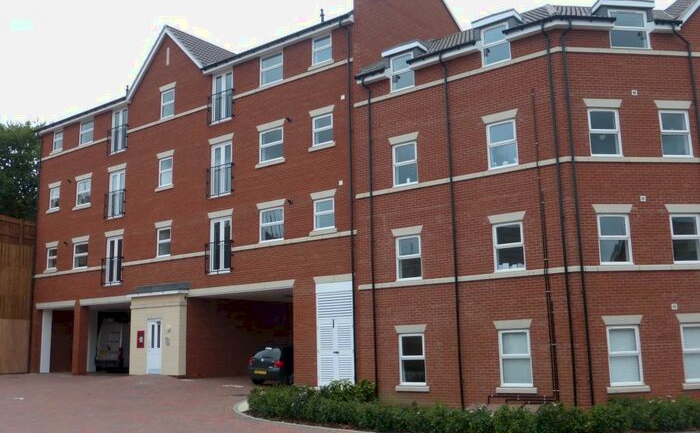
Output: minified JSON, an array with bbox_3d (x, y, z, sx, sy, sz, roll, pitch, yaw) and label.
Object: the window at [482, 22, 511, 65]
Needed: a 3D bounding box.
[{"bbox_3d":[4.160,-4.902,19.600,0.820,1.150,0.100,-9,-13,35],"label":"window"}]

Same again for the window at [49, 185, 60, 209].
[{"bbox_3d":[-13.895,-0.854,32.387,0.850,1.000,0.110,-9,-13,36],"label":"window"}]

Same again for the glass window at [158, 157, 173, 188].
[{"bbox_3d":[-7.363,-1.777,27.636,0.914,1.181,0.100,-9,-12,36],"label":"glass window"}]

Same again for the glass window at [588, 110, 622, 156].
[{"bbox_3d":[6.763,-2.205,18.166,0.895,1.312,0.110,0,-11,-7],"label":"glass window"}]

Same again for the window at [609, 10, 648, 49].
[{"bbox_3d":[7.663,-5.128,18.855,1.100,1.100,0.100,0,-11,-7],"label":"window"}]

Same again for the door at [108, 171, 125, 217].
[{"bbox_3d":[-9.960,-0.954,29.368,1.100,2.020,0.100,-9,-13,36],"label":"door"}]

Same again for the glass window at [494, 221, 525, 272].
[{"bbox_3d":[4.286,0.839,18.475,0.893,1.308,0.100,-9,-12,36],"label":"glass window"}]

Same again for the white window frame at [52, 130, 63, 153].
[{"bbox_3d":[-13.864,-3.624,32.808,0.928,1.009,0.100,-9,-12,36],"label":"white window frame"}]

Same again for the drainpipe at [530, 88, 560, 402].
[{"bbox_3d":[5.009,0.550,17.728,0.190,8.050,0.120,-9,-13,37],"label":"drainpipe"}]

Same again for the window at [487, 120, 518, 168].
[{"bbox_3d":[4.212,-1.977,18.963,0.903,1.307,0.100,-9,-12,36],"label":"window"}]

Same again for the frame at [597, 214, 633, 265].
[{"bbox_3d":[6.804,0.603,17.644,0.890,1.298,0.110,0,-11,-7],"label":"frame"}]

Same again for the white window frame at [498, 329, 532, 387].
[{"bbox_3d":[4.346,3.727,18.019,0.850,1.460,0.100,-9,-13,35],"label":"white window frame"}]

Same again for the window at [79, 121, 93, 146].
[{"bbox_3d":[-12.007,-3.852,31.447,1.181,1.149,0.100,-9,-12,36],"label":"window"}]

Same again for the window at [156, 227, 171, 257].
[{"bbox_3d":[-7.295,1.018,27.033,0.820,1.130,0.100,-9,-13,36],"label":"window"}]

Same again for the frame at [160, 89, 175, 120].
[{"bbox_3d":[-7.416,-4.586,28.108,0.934,1.159,0.100,-9,-12,36],"label":"frame"}]

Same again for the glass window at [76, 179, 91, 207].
[{"bbox_3d":[-11.940,-1.055,30.875,1.070,1.120,0.100,-9,-13,36],"label":"glass window"}]

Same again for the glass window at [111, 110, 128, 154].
[{"bbox_3d":[-9.977,-3.758,29.919,1.224,2.049,0.120,-9,-12,36],"label":"glass window"}]

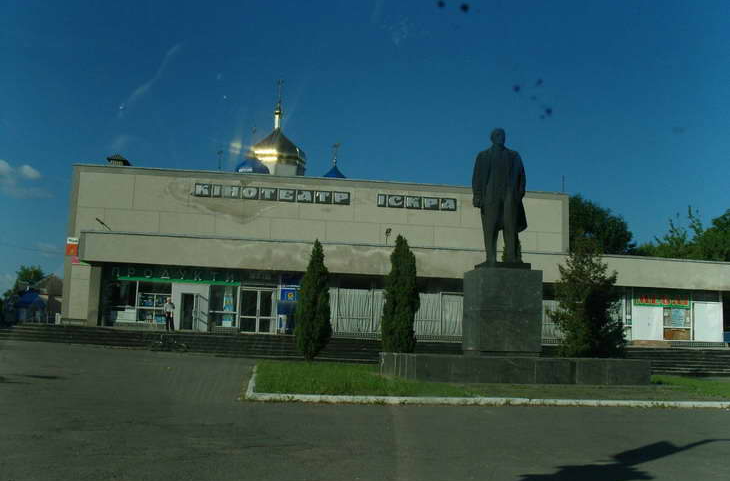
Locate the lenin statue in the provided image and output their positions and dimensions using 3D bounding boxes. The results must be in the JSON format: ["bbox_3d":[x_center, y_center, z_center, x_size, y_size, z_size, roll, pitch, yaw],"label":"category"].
[{"bbox_3d":[3.721,-1.222,22.000,1.420,3.834,1.000,3,-7,-10],"label":"lenin statue"}]

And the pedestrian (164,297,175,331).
[{"bbox_3d":[-9.995,3.788,41.000,0.550,1.709,0.380,2,-7,-4],"label":"pedestrian"}]

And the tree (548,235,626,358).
[{"bbox_3d":[10.396,2.868,37.600,3.300,6.070,3.300,3,-7,-10],"label":"tree"}]

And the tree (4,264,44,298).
[{"bbox_3d":[-31.972,6.062,75.000,3.900,7.476,3.900,3,-7,-10],"label":"tree"}]

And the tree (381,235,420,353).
[{"bbox_3d":[1.640,2.614,36.500,1.700,5.737,1.700,3,-7,-10],"label":"tree"}]

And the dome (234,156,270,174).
[{"bbox_3d":[-13.282,-8.716,95.000,4.100,3.200,4.100,3,-7,-10],"label":"dome"}]

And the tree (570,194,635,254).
[{"bbox_3d":[18.632,3.047,68.000,9.000,14.297,9.000,3,-7,-10],"label":"tree"}]

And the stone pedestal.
[{"bbox_3d":[3.790,1.927,22.000,1.780,2.465,1.720,3,-7,-10],"label":"stone pedestal"}]

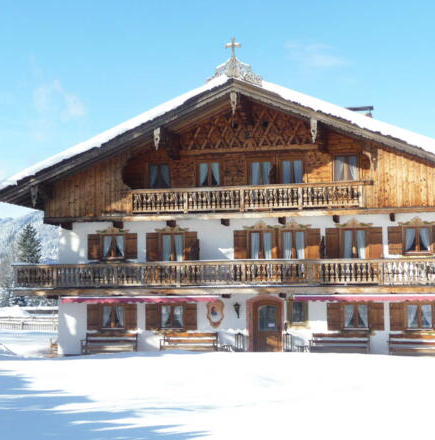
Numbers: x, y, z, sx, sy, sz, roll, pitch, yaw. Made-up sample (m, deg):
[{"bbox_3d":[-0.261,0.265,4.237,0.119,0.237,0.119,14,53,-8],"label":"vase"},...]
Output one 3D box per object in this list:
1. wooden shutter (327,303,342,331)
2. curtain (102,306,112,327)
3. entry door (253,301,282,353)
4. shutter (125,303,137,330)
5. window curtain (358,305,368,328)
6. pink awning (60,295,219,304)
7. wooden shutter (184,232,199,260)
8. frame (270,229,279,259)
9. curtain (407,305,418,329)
[{"bbox_3d":[4.135,3.409,37.045,0.543,0.965,0.060,-2,-5,15],"label":"wooden shutter"},{"bbox_3d":[-4.224,3.742,40.450,0.392,0.824,0.080,-2,-6,16],"label":"curtain"},{"bbox_3d":[1.849,3.980,38.554,1.138,2.080,0.150,-2,-6,16],"label":"entry door"},{"bbox_3d":[-3.362,3.794,40.897,0.517,1.008,0.060,-2,-4,17],"label":"shutter"},{"bbox_3d":[5.239,3.463,37.719,0.374,0.858,0.080,-2,-6,16],"label":"window curtain"},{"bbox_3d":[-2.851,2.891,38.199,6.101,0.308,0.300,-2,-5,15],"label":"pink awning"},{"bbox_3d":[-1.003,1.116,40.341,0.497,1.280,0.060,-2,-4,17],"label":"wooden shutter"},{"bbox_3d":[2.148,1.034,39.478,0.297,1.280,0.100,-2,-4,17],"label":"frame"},{"bbox_3d":[6.929,3.420,37.366,0.372,0.828,0.070,-2,-5,16],"label":"curtain"}]

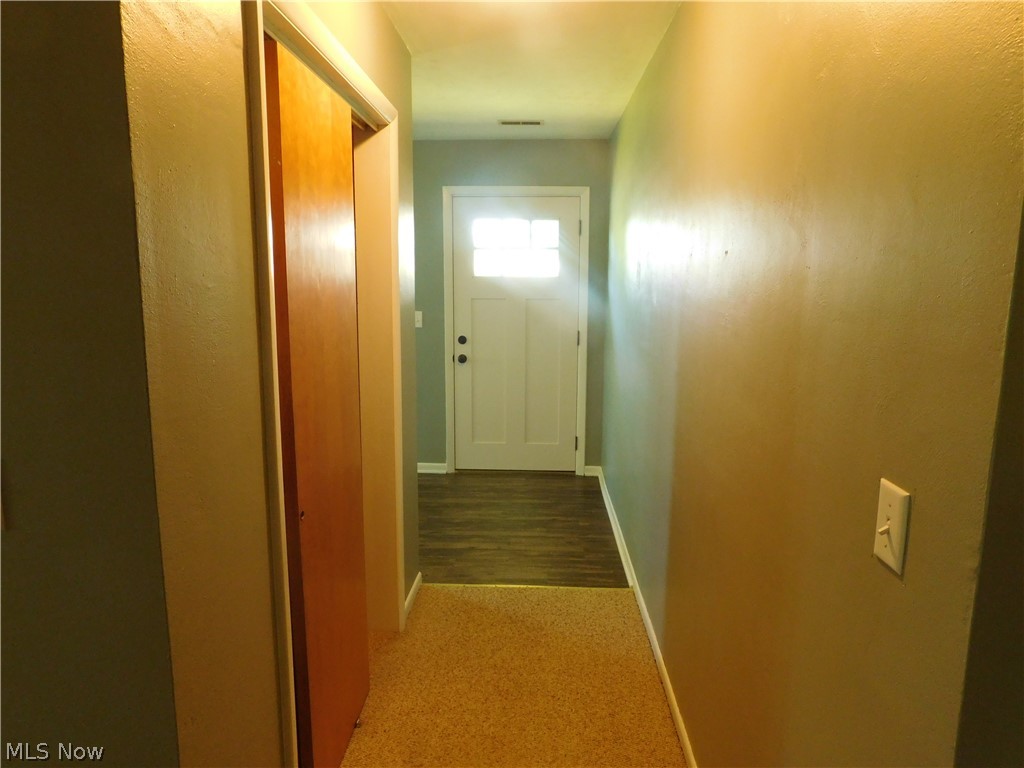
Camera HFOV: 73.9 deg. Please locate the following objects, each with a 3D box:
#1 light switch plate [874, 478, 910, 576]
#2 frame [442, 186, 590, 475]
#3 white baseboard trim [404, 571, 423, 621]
[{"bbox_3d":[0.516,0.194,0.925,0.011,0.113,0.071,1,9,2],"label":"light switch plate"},{"bbox_3d":[0.031,-0.359,5.040,1.045,2.110,0.120,1,9,2],"label":"frame"},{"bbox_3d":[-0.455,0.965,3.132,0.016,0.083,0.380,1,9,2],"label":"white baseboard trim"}]

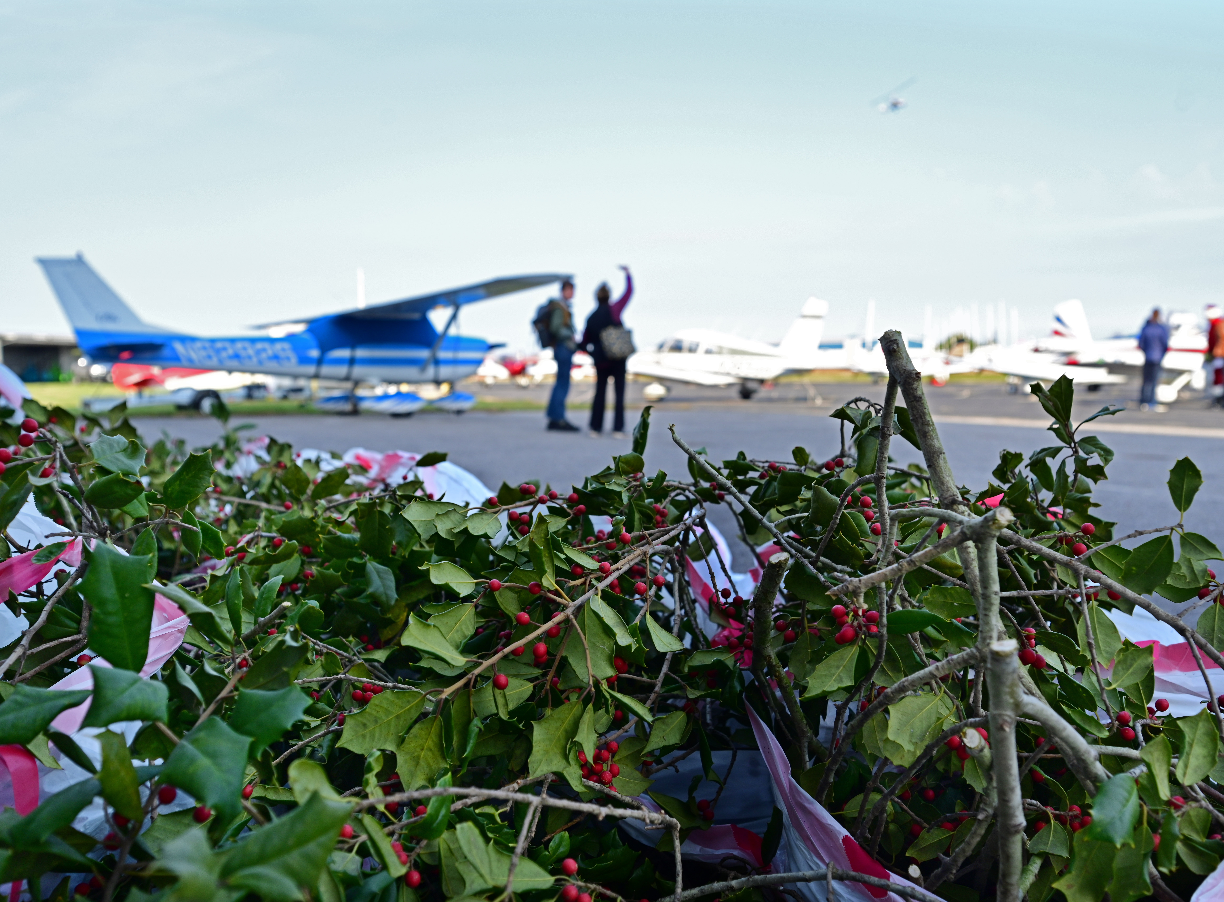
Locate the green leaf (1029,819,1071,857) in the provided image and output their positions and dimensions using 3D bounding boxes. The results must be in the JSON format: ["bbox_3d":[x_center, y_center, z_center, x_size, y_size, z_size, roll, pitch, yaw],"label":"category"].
[{"bbox_3d":[0.275,0.243,0.660,0.028,0.030,0.016,3,24,-1],"label":"green leaf"}]

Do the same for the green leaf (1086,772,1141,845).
[{"bbox_3d":[0.265,0.190,0.557,0.025,0.012,0.038,9,51,14],"label":"green leaf"}]

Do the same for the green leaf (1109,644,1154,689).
[{"bbox_3d":[0.347,0.144,0.704,0.022,0.038,0.009,47,-4,41],"label":"green leaf"}]

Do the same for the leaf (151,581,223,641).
[{"bbox_3d":[-0.230,0.088,0.570,0.050,0.020,0.013,35,-42,-17],"label":"leaf"}]

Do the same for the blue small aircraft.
[{"bbox_3d":[-4.850,-1.770,16.400,7.250,2.500,10.000,-4,5,-36],"label":"blue small aircraft"}]

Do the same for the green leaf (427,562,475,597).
[{"bbox_3d":[-0.113,0.089,0.730,0.042,0.026,0.018,8,15,-2],"label":"green leaf"}]

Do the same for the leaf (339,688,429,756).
[{"bbox_3d":[-0.155,0.183,0.710,0.068,0.042,0.016,-27,6,3],"label":"leaf"}]

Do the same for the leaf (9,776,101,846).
[{"bbox_3d":[-0.261,0.169,0.493,0.023,0.012,0.051,27,33,20],"label":"leaf"}]

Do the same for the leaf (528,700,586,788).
[{"bbox_3d":[-0.033,0.175,0.630,0.032,0.053,0.011,30,6,-4],"label":"leaf"}]

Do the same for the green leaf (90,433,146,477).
[{"bbox_3d":[-0.399,0.003,0.850,0.044,0.037,0.013,-6,-26,-9],"label":"green leaf"}]

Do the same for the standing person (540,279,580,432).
[{"bbox_3d":[-0.620,-1.123,12.601,0.450,1.790,0.520,1,5,7],"label":"standing person"}]

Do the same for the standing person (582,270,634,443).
[{"bbox_3d":[-0.045,-1.073,11.300,0.530,1.830,0.450,1,5,14],"label":"standing person"}]

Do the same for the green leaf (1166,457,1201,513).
[{"bbox_3d":[0.386,0.023,0.710,0.025,0.038,0.010,1,0,11],"label":"green leaf"}]

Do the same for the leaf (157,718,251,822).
[{"bbox_3d":[-0.208,0.162,0.536,0.040,0.050,0.015,-12,-33,-43],"label":"leaf"}]

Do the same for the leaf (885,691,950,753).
[{"bbox_3d":[0.186,0.165,0.640,0.038,0.033,0.010,-41,-9,0],"label":"leaf"}]

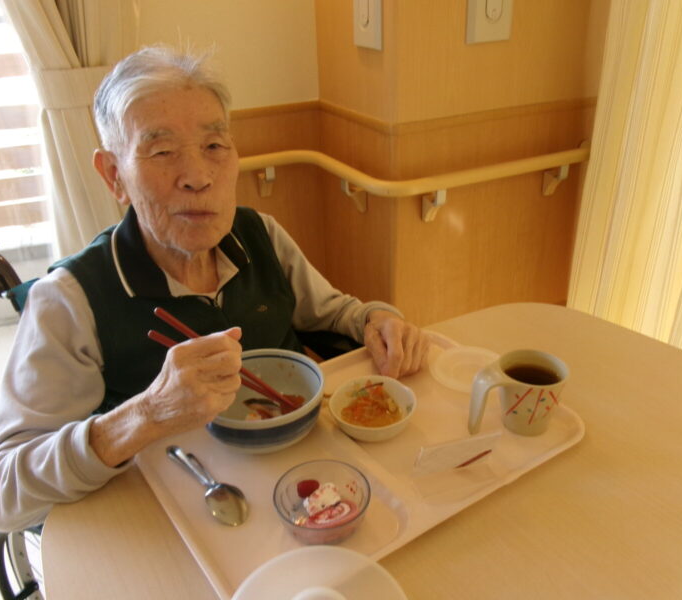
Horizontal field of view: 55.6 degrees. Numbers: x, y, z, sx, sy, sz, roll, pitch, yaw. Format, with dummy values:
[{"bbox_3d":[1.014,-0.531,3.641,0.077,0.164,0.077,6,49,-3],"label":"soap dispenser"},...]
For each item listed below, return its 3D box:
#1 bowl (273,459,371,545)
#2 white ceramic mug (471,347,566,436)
[{"bbox_3d":[-0.018,0.211,0.651,0.094,0.045,0.094,0,27,0],"label":"bowl"},{"bbox_3d":[0.211,0.121,0.787,0.127,0.082,0.081,-10,28,-18],"label":"white ceramic mug"}]

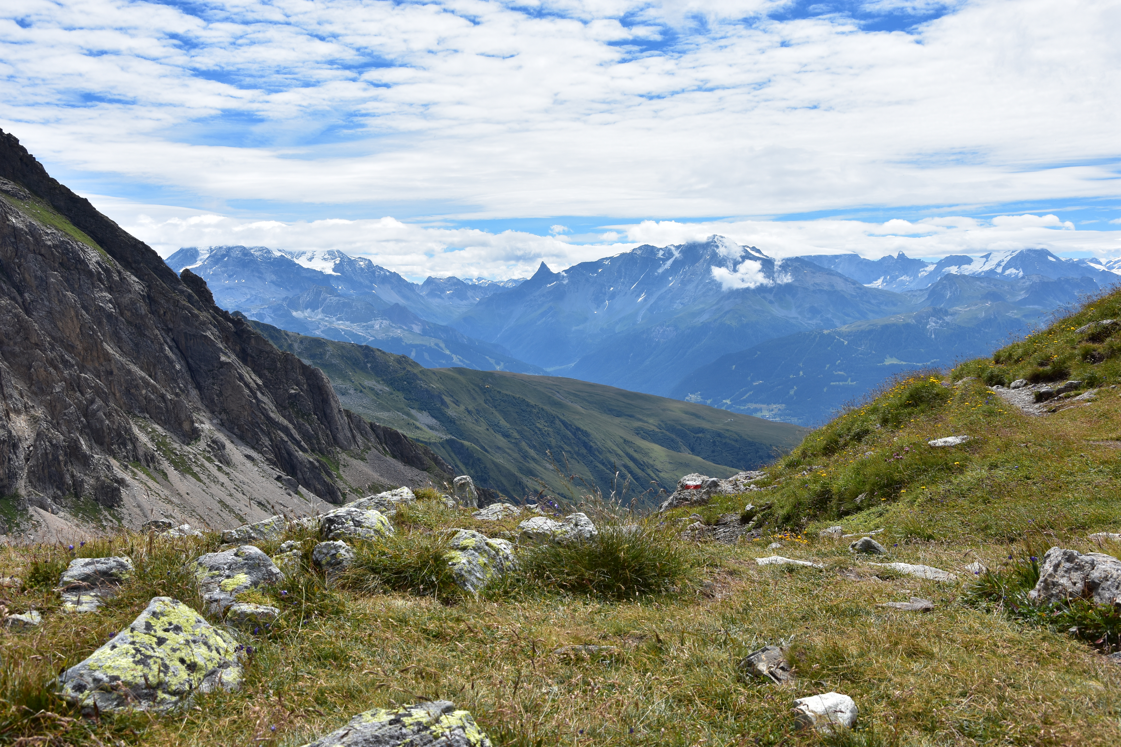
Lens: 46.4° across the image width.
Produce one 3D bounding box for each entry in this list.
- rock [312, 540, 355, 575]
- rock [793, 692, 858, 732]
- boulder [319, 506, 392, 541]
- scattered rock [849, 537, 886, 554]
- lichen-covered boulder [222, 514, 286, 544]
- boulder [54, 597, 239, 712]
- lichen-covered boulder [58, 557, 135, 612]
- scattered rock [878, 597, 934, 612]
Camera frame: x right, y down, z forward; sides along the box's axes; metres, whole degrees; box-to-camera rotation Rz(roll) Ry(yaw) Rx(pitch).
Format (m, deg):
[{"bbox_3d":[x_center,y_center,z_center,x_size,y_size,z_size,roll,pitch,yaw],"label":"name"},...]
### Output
[{"bbox_3d":[-1.469,1.189,8.450,0.272,0.215,0.250,0,2,-10],"label":"rock"},{"bbox_3d":[1.074,1.374,5.300,0.263,0.140,0.210,0,2,12],"label":"rock"},{"bbox_3d":[-1.433,1.057,9.200,0.518,0.232,0.420,0,2,-9],"label":"boulder"},{"bbox_3d":[2.163,1.214,9.200,0.265,0.110,0.220,1,2,13],"label":"scattered rock"},{"bbox_3d":[-2.227,1.133,9.500,0.465,0.198,0.360,-1,2,-13],"label":"lichen-covered boulder"},{"bbox_3d":[-1.582,1.043,5.052,0.735,0.370,0.550,-1,3,-17],"label":"boulder"},{"bbox_3d":[-2.645,1.203,7.450,0.434,0.298,0.360,-1,2,-20],"label":"lichen-covered boulder"},{"bbox_3d":[1.691,1.124,6.403,0.278,0.061,0.170,1,3,15],"label":"scattered rock"}]

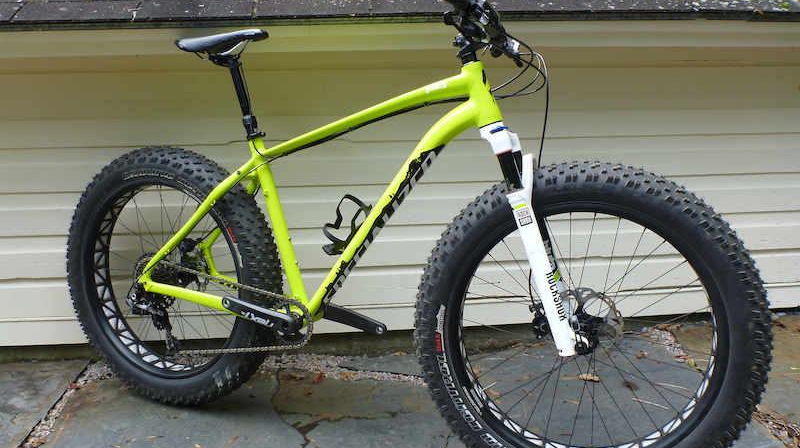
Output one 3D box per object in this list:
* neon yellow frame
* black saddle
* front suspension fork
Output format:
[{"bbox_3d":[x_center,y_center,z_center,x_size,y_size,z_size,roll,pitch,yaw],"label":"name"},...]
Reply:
[{"bbox_3d":[-0.231,-0.063,1.626,0.977,0.655,0.190,5,10,23],"label":"neon yellow frame"},{"bbox_3d":[-0.450,-0.461,1.658,0.270,0.067,0.143,5,10,23],"label":"black saddle"},{"bbox_3d":[0.298,0.021,1.412,0.108,0.515,0.195,-17,0,20],"label":"front suspension fork"}]

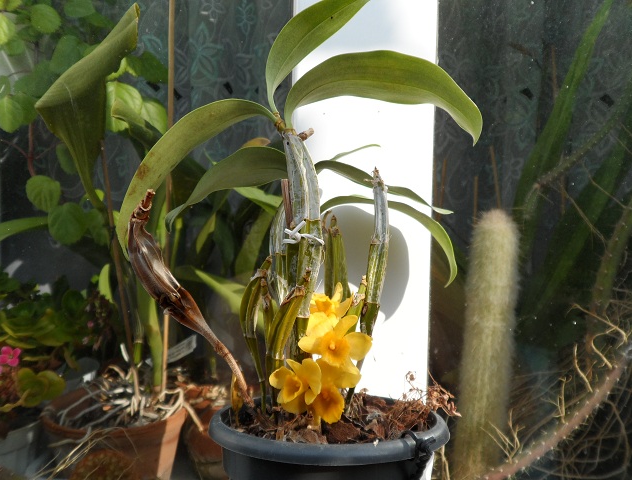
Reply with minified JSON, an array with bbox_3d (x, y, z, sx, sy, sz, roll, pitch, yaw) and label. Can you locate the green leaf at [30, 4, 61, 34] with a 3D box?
[{"bbox_3d":[-0.349,-0.285,0.670,0.040,0.040,0.018,0,-17,-6],"label":"green leaf"}]

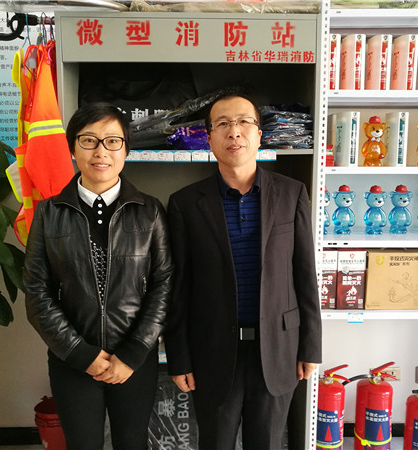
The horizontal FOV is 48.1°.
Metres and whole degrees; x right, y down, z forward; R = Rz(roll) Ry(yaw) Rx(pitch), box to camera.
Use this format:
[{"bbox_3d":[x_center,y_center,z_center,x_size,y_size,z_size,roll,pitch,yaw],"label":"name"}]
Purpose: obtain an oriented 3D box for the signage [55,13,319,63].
[{"bbox_3d":[-0.071,-0.688,1.745,0.947,0.165,0.030,0,8,-2],"label":"signage"}]

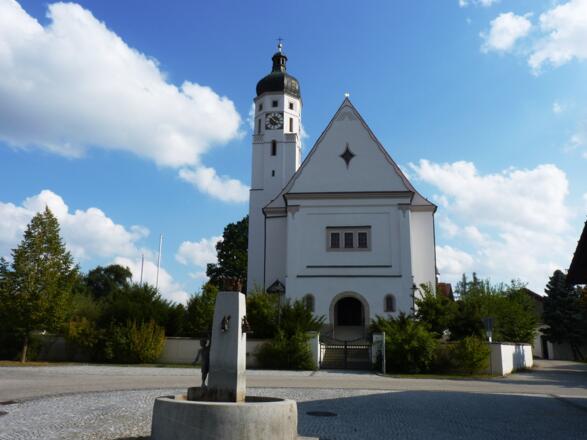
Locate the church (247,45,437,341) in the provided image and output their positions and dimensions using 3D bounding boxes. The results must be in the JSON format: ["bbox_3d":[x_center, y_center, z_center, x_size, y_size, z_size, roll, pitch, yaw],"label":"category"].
[{"bbox_3d":[3.993,-6.442,61.856,19.540,40.030,34.000,-1,-13,7],"label":"church"}]

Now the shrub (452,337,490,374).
[{"bbox_3d":[8.486,6.479,25.201,1.920,1.740,1.700,-1,-13,7],"label":"shrub"}]

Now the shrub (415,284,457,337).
[{"bbox_3d":[7.967,5.655,29.447,2.360,4.300,2.300,-1,-13,7],"label":"shrub"}]

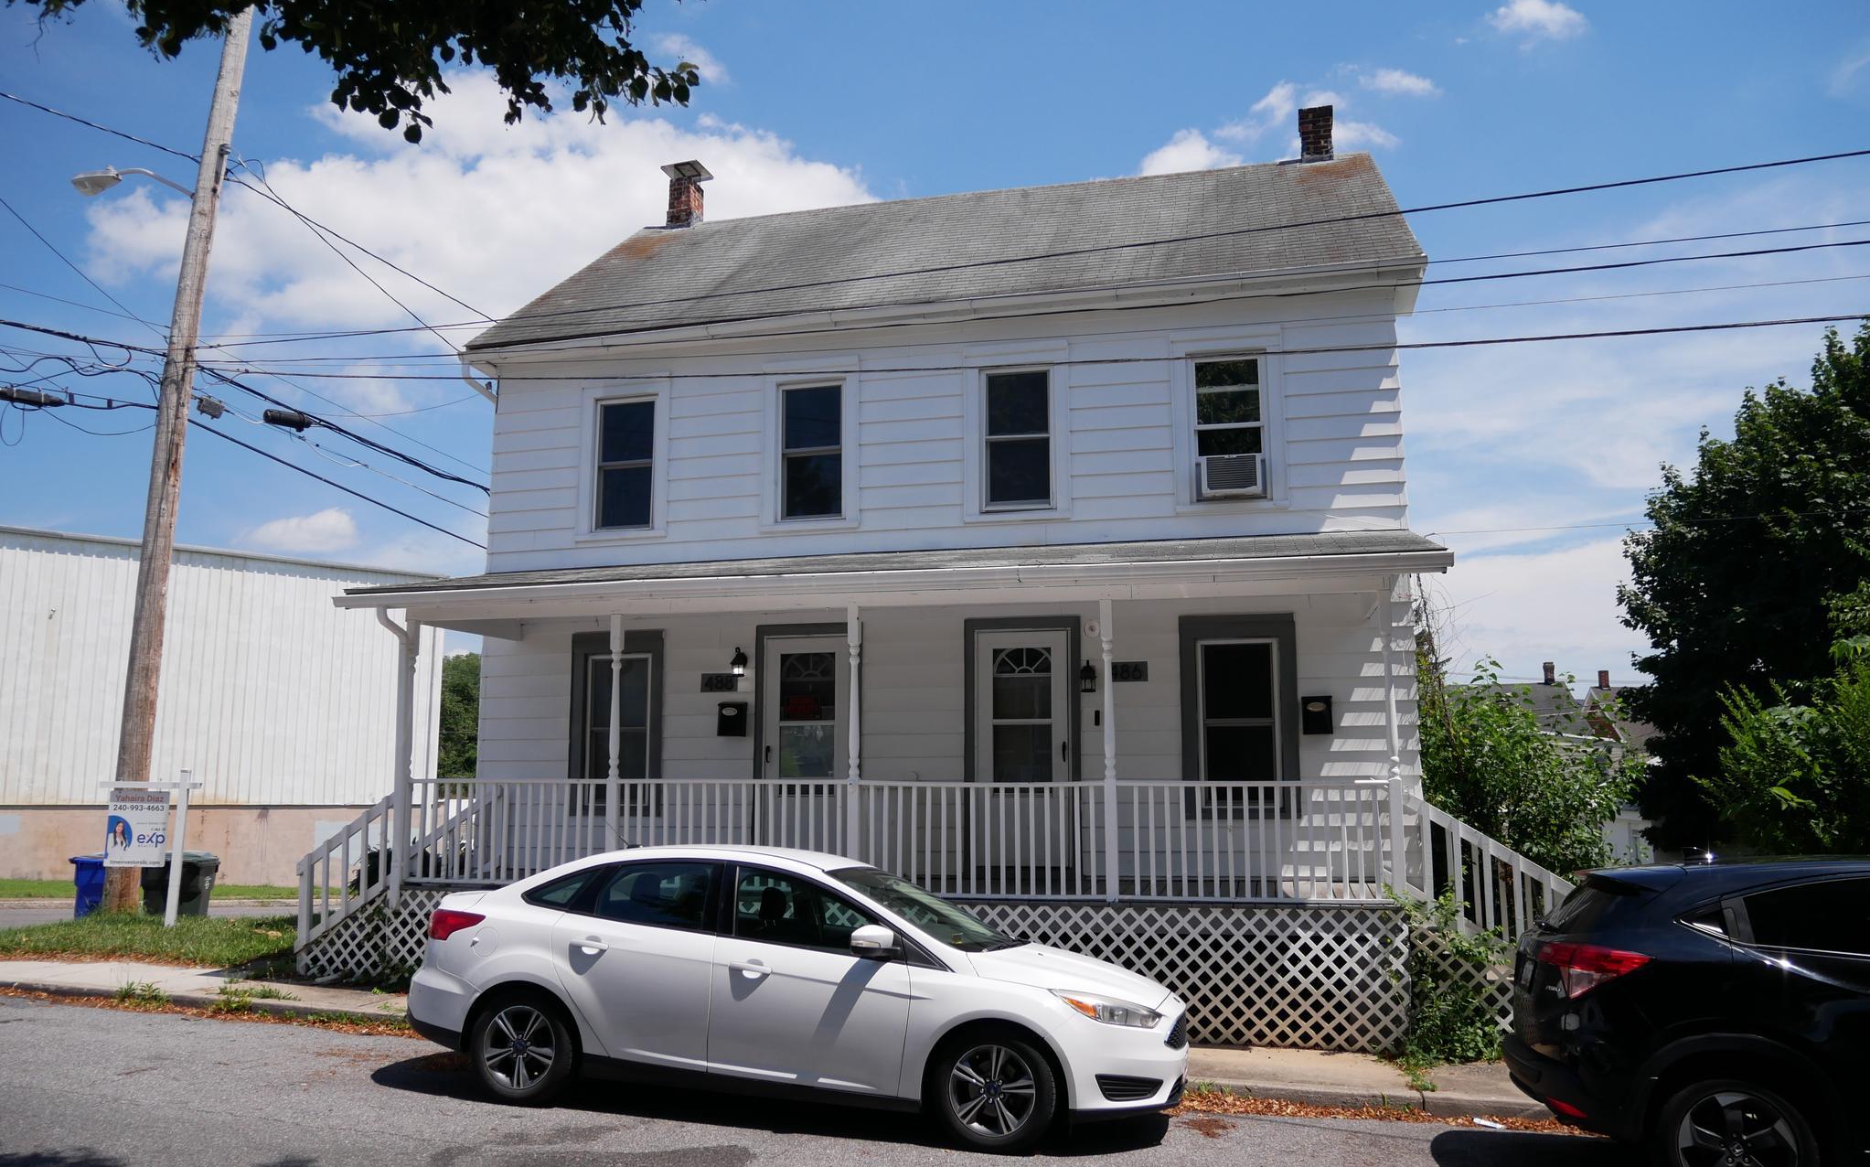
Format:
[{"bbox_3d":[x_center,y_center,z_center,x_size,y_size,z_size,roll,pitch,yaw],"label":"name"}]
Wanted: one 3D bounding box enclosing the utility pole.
[{"bbox_3d":[-8.340,-1.731,14.419,0.320,10.550,0.320,1,-7,14],"label":"utility pole"}]

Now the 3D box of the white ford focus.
[{"bbox_3d":[-0.827,2.283,7.707,4.530,1.475,1.860,-1,-9,14],"label":"white ford focus"}]

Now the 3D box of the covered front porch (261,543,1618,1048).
[{"bbox_3d":[-0.342,1.469,10.582,9.933,3.813,2.246,-2,-8,14],"label":"covered front porch"}]

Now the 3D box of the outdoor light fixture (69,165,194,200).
[{"bbox_3d":[-9.262,-4.649,14.978,1.730,0.450,0.340,-2,-8,14],"label":"outdoor light fixture"}]

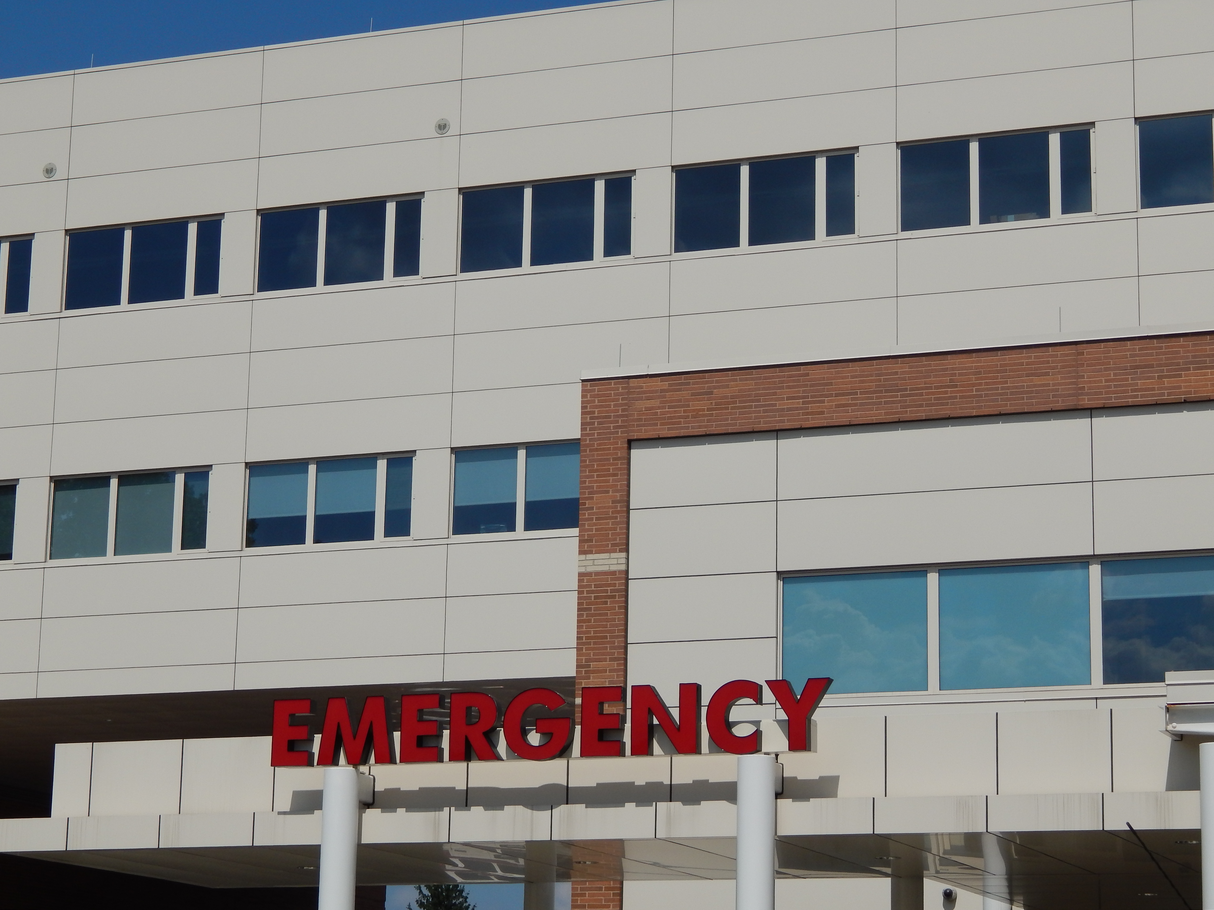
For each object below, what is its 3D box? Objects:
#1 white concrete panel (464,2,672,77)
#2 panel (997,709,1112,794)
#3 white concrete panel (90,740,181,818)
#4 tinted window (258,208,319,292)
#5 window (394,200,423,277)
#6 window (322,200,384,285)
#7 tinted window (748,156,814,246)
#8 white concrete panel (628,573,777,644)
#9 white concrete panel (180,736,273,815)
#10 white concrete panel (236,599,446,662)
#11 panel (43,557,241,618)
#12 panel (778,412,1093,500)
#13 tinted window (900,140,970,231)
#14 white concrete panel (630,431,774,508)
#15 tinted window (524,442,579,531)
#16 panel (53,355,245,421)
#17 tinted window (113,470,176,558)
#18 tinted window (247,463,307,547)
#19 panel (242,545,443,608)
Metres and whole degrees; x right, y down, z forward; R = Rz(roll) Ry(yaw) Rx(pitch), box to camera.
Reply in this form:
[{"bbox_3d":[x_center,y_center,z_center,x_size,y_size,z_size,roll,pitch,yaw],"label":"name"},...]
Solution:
[{"bbox_3d":[-0.655,-6.915,50.318,3.775,0.981,0.100,-4,-14,21],"label":"white concrete panel"},{"bbox_3d":[3.873,2.571,26.019,0.999,0.711,0.100,-4,-14,21],"label":"panel"},{"bbox_3d":[-5.195,3.619,33.450,1.147,0.870,0.100,-4,-14,21],"label":"white concrete panel"},{"bbox_3d":[-5.437,-3.508,51.743,1.100,1.389,0.100,-4,-14,21],"label":"tinted window"},{"bbox_3d":[-3.370,-3.684,51.298,0.502,1.348,0.080,-4,-14,21],"label":"window"},{"bbox_3d":[-4.149,-3.498,49.994,1.085,1.375,0.080,-4,-14,21],"label":"window"},{"bbox_3d":[2.818,-4.070,48.565,1.114,1.422,0.100,-4,-14,21],"label":"tinted window"},{"bbox_3d":[1.154,1.846,36.090,1.890,0.776,0.120,-4,-14,21],"label":"white concrete panel"},{"bbox_3d":[-4.126,3.545,33.041,1.147,0.870,0.100,-4,-14,21],"label":"white concrete panel"},{"bbox_3d":[-4.393,2.922,49.898,3.822,0.932,0.100,-4,-14,21],"label":"white concrete panel"},{"bbox_3d":[-7.912,2.271,51.305,3.800,0.872,0.100,-4,-14,21],"label":"panel"},{"bbox_3d":[3.826,0.024,35.341,3.796,0.845,0.100,-4,-14,21],"label":"panel"},{"bbox_3d":[5.209,-4.242,47.672,1.126,1.410,0.100,-4,-14,21],"label":"tinted window"},{"bbox_3d":[1.191,0.204,36.785,1.840,0.829,0.100,-4,-14,21],"label":"white concrete panel"},{"bbox_3d":[-0.793,0.521,49.273,1.151,1.433,0.080,-4,-14,21],"label":"tinted window"},{"bbox_3d":[-7.843,-1.126,52.080,3.790,0.973,0.120,-4,-14,21],"label":"panel"},{"bbox_3d":[-7.956,1.023,52.025,1.109,1.421,0.080,-4,-14,21],"label":"tinted window"},{"bbox_3d":[-5.522,0.859,50.760,1.118,1.406,0.100,-4,-14,21],"label":"tinted window"},{"bbox_3d":[-4.349,2.008,49.689,3.775,0.880,0.100,-4,-14,21],"label":"panel"}]

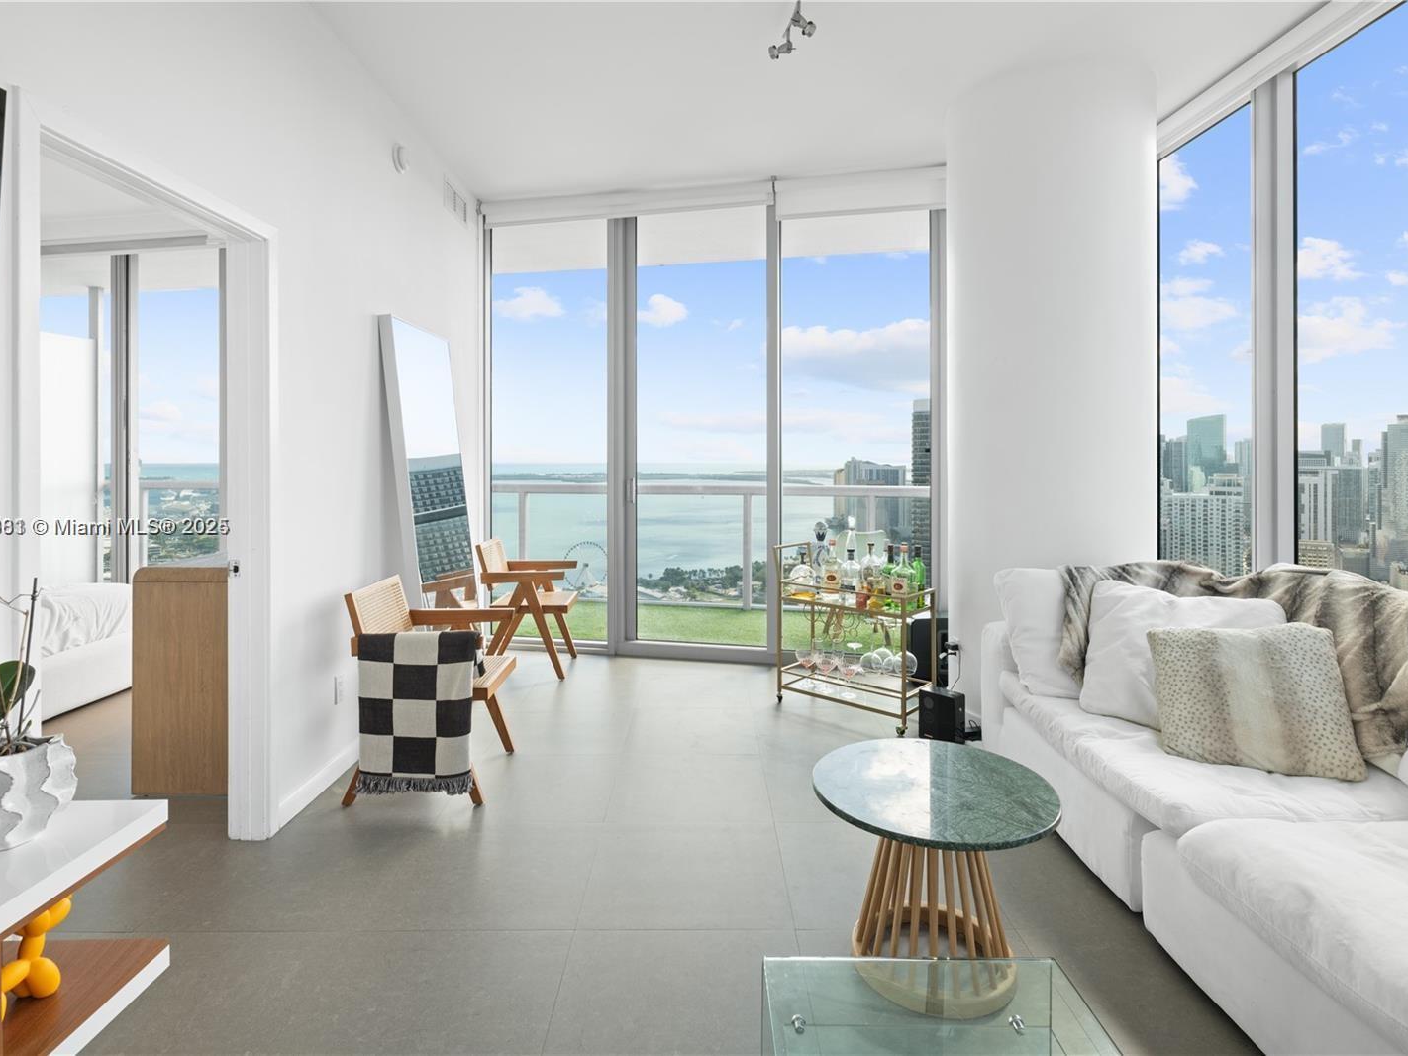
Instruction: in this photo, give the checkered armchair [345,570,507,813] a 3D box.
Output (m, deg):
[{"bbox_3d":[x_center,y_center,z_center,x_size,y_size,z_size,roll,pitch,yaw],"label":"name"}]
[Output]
[{"bbox_3d":[-1.137,0.645,2.965,0.575,0.810,0.550,0,4,-1],"label":"checkered armchair"}]

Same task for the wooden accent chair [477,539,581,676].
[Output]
[{"bbox_3d":[-1.137,0.492,4.530,0.575,0.810,0.550,0,4,-1],"label":"wooden accent chair"}]

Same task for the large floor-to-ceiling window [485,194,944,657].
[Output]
[{"bbox_3d":[-0.030,-0.575,4.640,3.030,2.950,0.140,1,4,11],"label":"large floor-to-ceiling window"}]

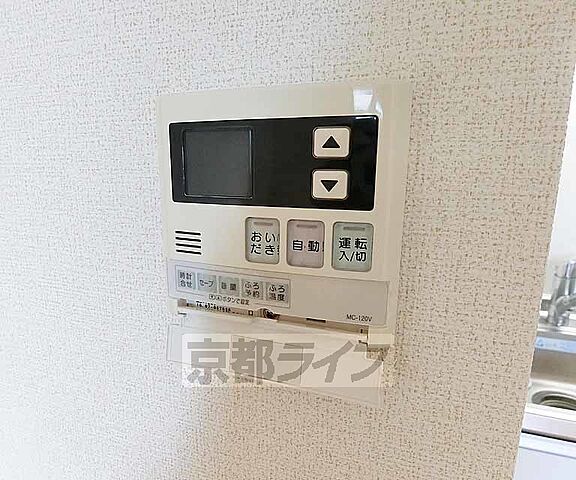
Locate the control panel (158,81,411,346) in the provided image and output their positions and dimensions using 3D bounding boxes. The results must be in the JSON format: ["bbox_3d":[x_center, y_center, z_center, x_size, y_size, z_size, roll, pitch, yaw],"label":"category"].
[{"bbox_3d":[-0.009,-0.011,0.171,0.130,0.127,0.018,3,10,14],"label":"control panel"}]

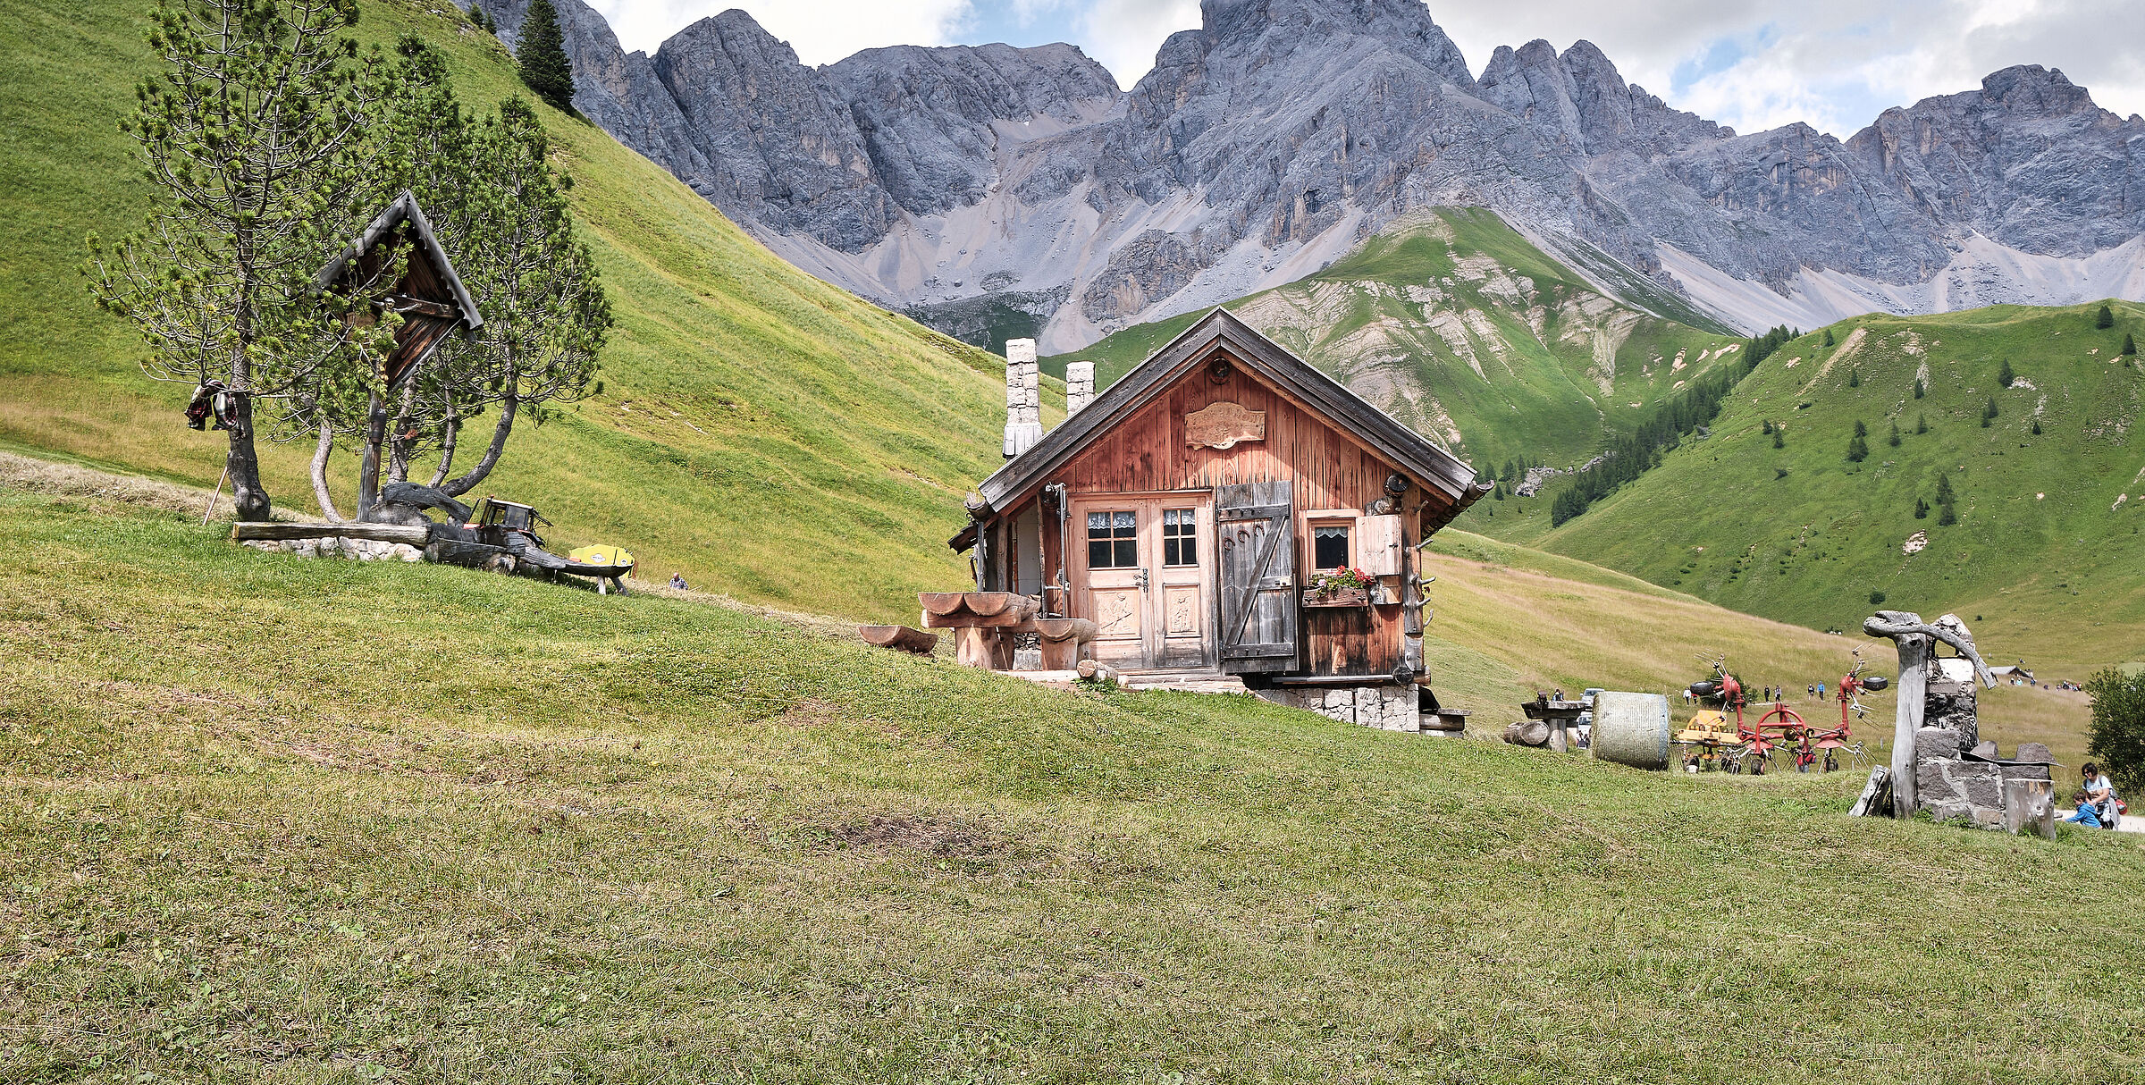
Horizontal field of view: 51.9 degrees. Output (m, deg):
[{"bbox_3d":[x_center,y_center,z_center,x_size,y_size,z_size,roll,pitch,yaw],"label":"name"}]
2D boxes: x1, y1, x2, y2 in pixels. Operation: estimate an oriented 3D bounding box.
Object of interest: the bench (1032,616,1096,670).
[{"bbox_3d":[-0.070,0.987,21.256,0.350,0.470,2.000,0,-2,6],"label":"bench"}]

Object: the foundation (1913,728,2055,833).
[{"bbox_3d":[8.594,2.230,20.800,1.180,0.950,0.900,0,-2,0],"label":"foundation"}]

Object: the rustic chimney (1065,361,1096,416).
[{"bbox_3d":[0.093,-1.532,27.376,0.390,1.400,0.420,0,-2,6],"label":"rustic chimney"}]

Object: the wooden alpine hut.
[{"bbox_3d":[1.667,-0.130,25.791,5.700,4.400,6.300,0,-2,6],"label":"wooden alpine hut"}]

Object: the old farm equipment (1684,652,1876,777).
[{"bbox_3d":[10.636,2.585,33.000,2.800,1.850,1.800,0,-2,12],"label":"old farm equipment"}]

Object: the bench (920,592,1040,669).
[{"bbox_3d":[-0.901,0.860,21.198,0.830,0.710,2.100,0,-2,6],"label":"bench"}]

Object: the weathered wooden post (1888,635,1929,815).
[{"bbox_3d":[7.730,1.707,20.400,0.300,1.680,0.300,0,-2,0],"label":"weathered wooden post"}]

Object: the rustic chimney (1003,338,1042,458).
[{"bbox_3d":[-0.560,-1.491,24.973,0.430,1.600,0.450,0,-2,6],"label":"rustic chimney"}]

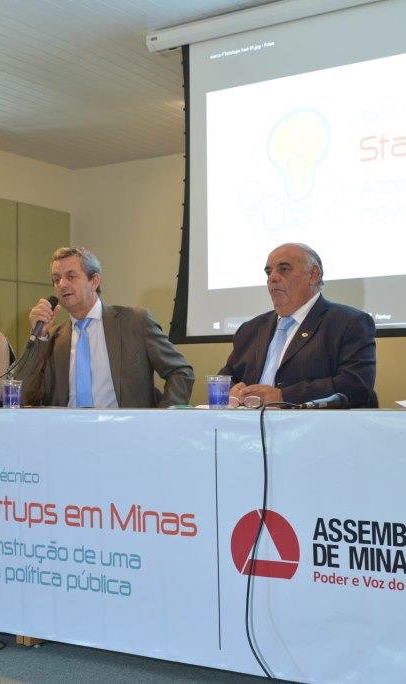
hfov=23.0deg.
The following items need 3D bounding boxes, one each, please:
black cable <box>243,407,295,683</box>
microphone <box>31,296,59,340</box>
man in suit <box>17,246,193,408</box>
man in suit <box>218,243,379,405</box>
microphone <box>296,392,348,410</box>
[{"bbox_3d":[0.182,0.526,2.682,0.120,0.720,0.160,-2,-5,32],"label":"black cable"},{"bbox_3d":[-0.603,-0.092,3.815,0.045,0.200,0.045,40,-26,-30],"label":"microphone"},{"bbox_3d":[-0.457,0.310,3.744,0.660,1.394,0.740,-2,-4,22],"label":"man in suit"},{"bbox_3d":[0.271,0.307,3.332,0.580,1.344,0.760,-2,-4,30],"label":"man in suit"},{"bbox_3d":[0.347,0.174,2.895,0.180,0.047,0.047,0,-3,-31],"label":"microphone"}]

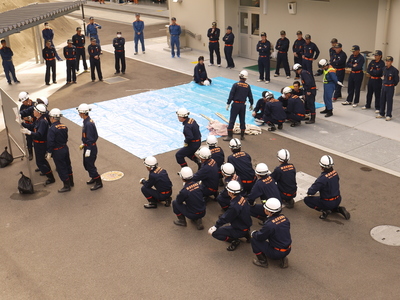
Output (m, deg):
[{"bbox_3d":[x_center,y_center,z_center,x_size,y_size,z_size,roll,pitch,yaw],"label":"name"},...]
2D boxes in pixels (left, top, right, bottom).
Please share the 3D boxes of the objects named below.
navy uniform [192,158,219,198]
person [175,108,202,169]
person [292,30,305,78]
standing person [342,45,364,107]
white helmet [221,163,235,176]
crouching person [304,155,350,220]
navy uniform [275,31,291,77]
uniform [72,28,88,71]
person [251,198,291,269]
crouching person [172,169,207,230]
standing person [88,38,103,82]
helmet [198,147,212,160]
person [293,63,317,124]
[{"bbox_3d":[0.120,0.539,10.639,0.630,0.860,0.490,6,23,20],"label":"navy uniform"},{"bbox_3d":[-0.262,-0.218,11.582,0.620,1.430,0.500,6,22,21],"label":"person"},{"bbox_3d":[3.595,-3.454,19.363,0.510,1.740,0.360,6,23,20],"label":"person"},{"bbox_3d":[4.472,-2.171,15.486,0.450,1.770,0.560,-20,27,-39],"label":"standing person"},{"bbox_3d":[0.514,0.363,9.751,0.290,0.190,0.250,-2,19,23],"label":"white helmet"},{"bbox_3d":[2.274,0.669,9.478,0.820,1.140,0.600,10,24,31],"label":"crouching person"},{"bbox_3d":[3.070,-3.557,19.691,0.560,1.730,0.400,10,24,29],"label":"navy uniform"},{"bbox_3d":[-4.935,-4.094,21.781,0.520,1.770,0.360,-16,25,-32],"label":"uniform"},{"bbox_3d":[1.107,1.241,8.398,0.580,1.130,0.740,-20,27,-40],"label":"person"},{"bbox_3d":[-0.211,0.811,9.672,0.720,1.120,0.570,17,27,41],"label":"crouching person"},{"bbox_3d":[-4.058,-3.488,20.600,0.500,1.690,0.380,-11,22,-21],"label":"standing person"},{"bbox_3d":[0.098,0.069,9.850,0.280,0.170,0.225,12,25,32],"label":"helmet"},{"bbox_3d":[2.828,-1.529,14.384,0.620,1.670,0.500,-2,21,1],"label":"person"}]

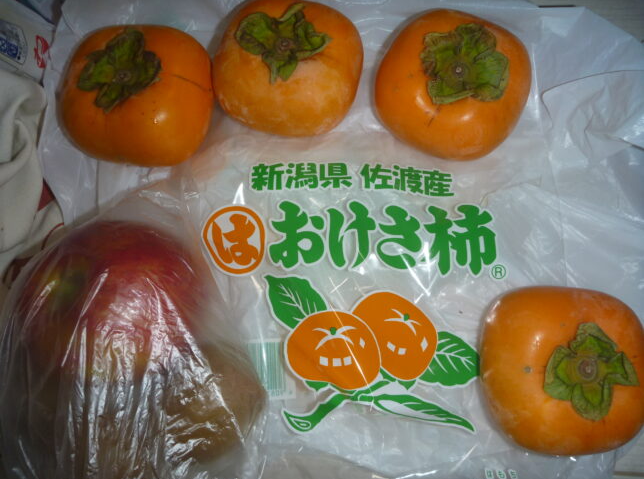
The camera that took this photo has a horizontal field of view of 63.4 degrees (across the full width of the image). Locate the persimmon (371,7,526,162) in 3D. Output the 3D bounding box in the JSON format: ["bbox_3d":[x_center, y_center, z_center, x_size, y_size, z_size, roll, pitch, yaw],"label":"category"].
[{"bbox_3d":[0.068,-0.080,0.273,0.075,0.050,0.075,0,78,0],"label":"persimmon"}]

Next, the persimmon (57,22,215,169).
[{"bbox_3d":[-0.096,-0.074,0.272,0.074,0.050,0.073,8,79,1],"label":"persimmon"}]

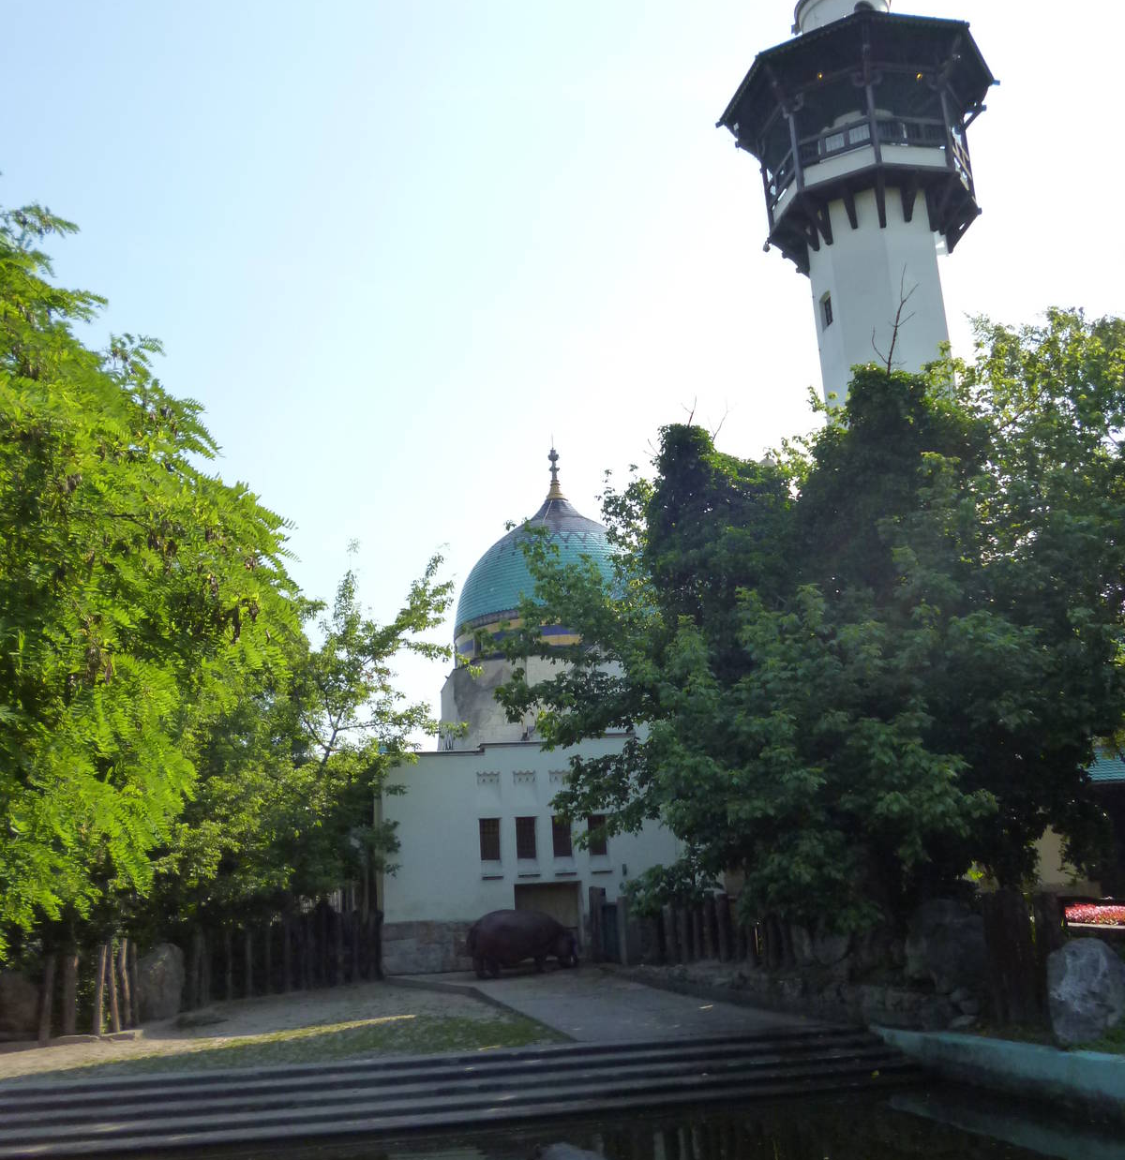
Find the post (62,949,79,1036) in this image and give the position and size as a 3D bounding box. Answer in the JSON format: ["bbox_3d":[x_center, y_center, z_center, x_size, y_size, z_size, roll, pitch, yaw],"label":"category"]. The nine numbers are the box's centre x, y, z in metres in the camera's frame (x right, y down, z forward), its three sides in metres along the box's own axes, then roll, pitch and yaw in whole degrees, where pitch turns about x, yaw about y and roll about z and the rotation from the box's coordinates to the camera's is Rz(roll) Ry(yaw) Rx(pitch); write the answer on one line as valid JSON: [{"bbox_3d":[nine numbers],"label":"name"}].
[{"bbox_3d":[-7.595,6.401,18.791,0.230,1.259,0.230,3,-15,-21],"label":"post"}]

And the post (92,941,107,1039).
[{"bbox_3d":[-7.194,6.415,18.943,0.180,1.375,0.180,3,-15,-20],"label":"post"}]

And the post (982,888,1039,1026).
[{"bbox_3d":[5.613,4.731,15.195,0.620,1.650,0.500,-1,-12,20],"label":"post"}]

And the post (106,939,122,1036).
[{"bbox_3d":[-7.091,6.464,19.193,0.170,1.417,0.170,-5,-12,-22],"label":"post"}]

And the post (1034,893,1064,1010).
[{"bbox_3d":[6.213,4.849,15.501,0.360,1.668,0.340,-1,-12,21],"label":"post"}]

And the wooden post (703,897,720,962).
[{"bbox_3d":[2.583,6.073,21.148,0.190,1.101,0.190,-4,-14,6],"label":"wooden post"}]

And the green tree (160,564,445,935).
[{"bbox_3d":[-4.914,3.502,23.361,5.800,8.069,5.400,-3,-14,0],"label":"green tree"}]

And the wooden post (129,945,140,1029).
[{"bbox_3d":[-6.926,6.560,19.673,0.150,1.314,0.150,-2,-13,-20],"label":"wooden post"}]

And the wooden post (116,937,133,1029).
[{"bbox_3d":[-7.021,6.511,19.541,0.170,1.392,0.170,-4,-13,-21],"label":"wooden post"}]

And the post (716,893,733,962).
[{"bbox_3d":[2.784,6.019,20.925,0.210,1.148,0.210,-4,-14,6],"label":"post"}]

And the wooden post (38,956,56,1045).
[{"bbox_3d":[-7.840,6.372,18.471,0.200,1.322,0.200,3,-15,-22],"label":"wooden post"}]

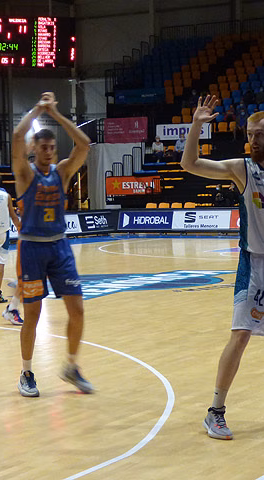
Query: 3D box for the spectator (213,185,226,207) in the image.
[{"bbox_3d":[2.953,-1.310,40.129,0.520,1.200,0.720,0,3,32],"label":"spectator"}]

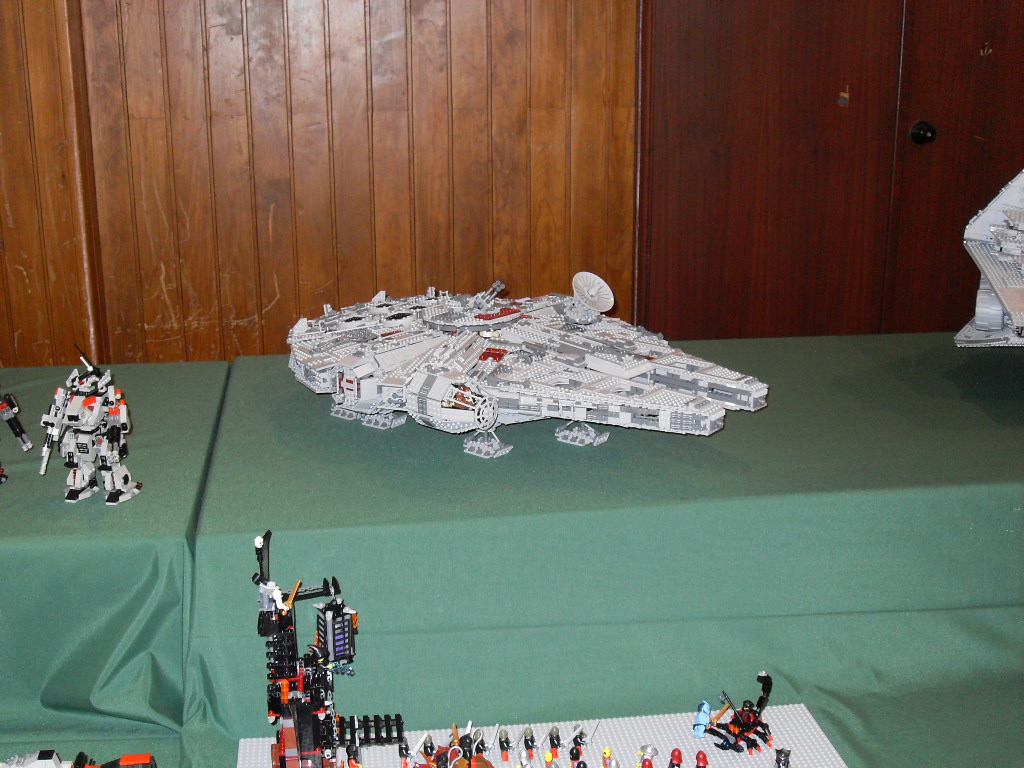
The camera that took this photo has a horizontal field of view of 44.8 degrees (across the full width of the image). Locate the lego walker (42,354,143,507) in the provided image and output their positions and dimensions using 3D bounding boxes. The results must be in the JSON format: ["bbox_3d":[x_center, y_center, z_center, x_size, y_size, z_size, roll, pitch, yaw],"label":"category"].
[{"bbox_3d":[-0.564,0.055,1.666,0.112,0.203,0.080,3,16,16],"label":"lego walker"}]

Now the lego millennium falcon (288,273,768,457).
[{"bbox_3d":[-0.003,-0.055,2.004,0.835,0.217,0.565,11,19,38],"label":"lego millennium falcon"}]

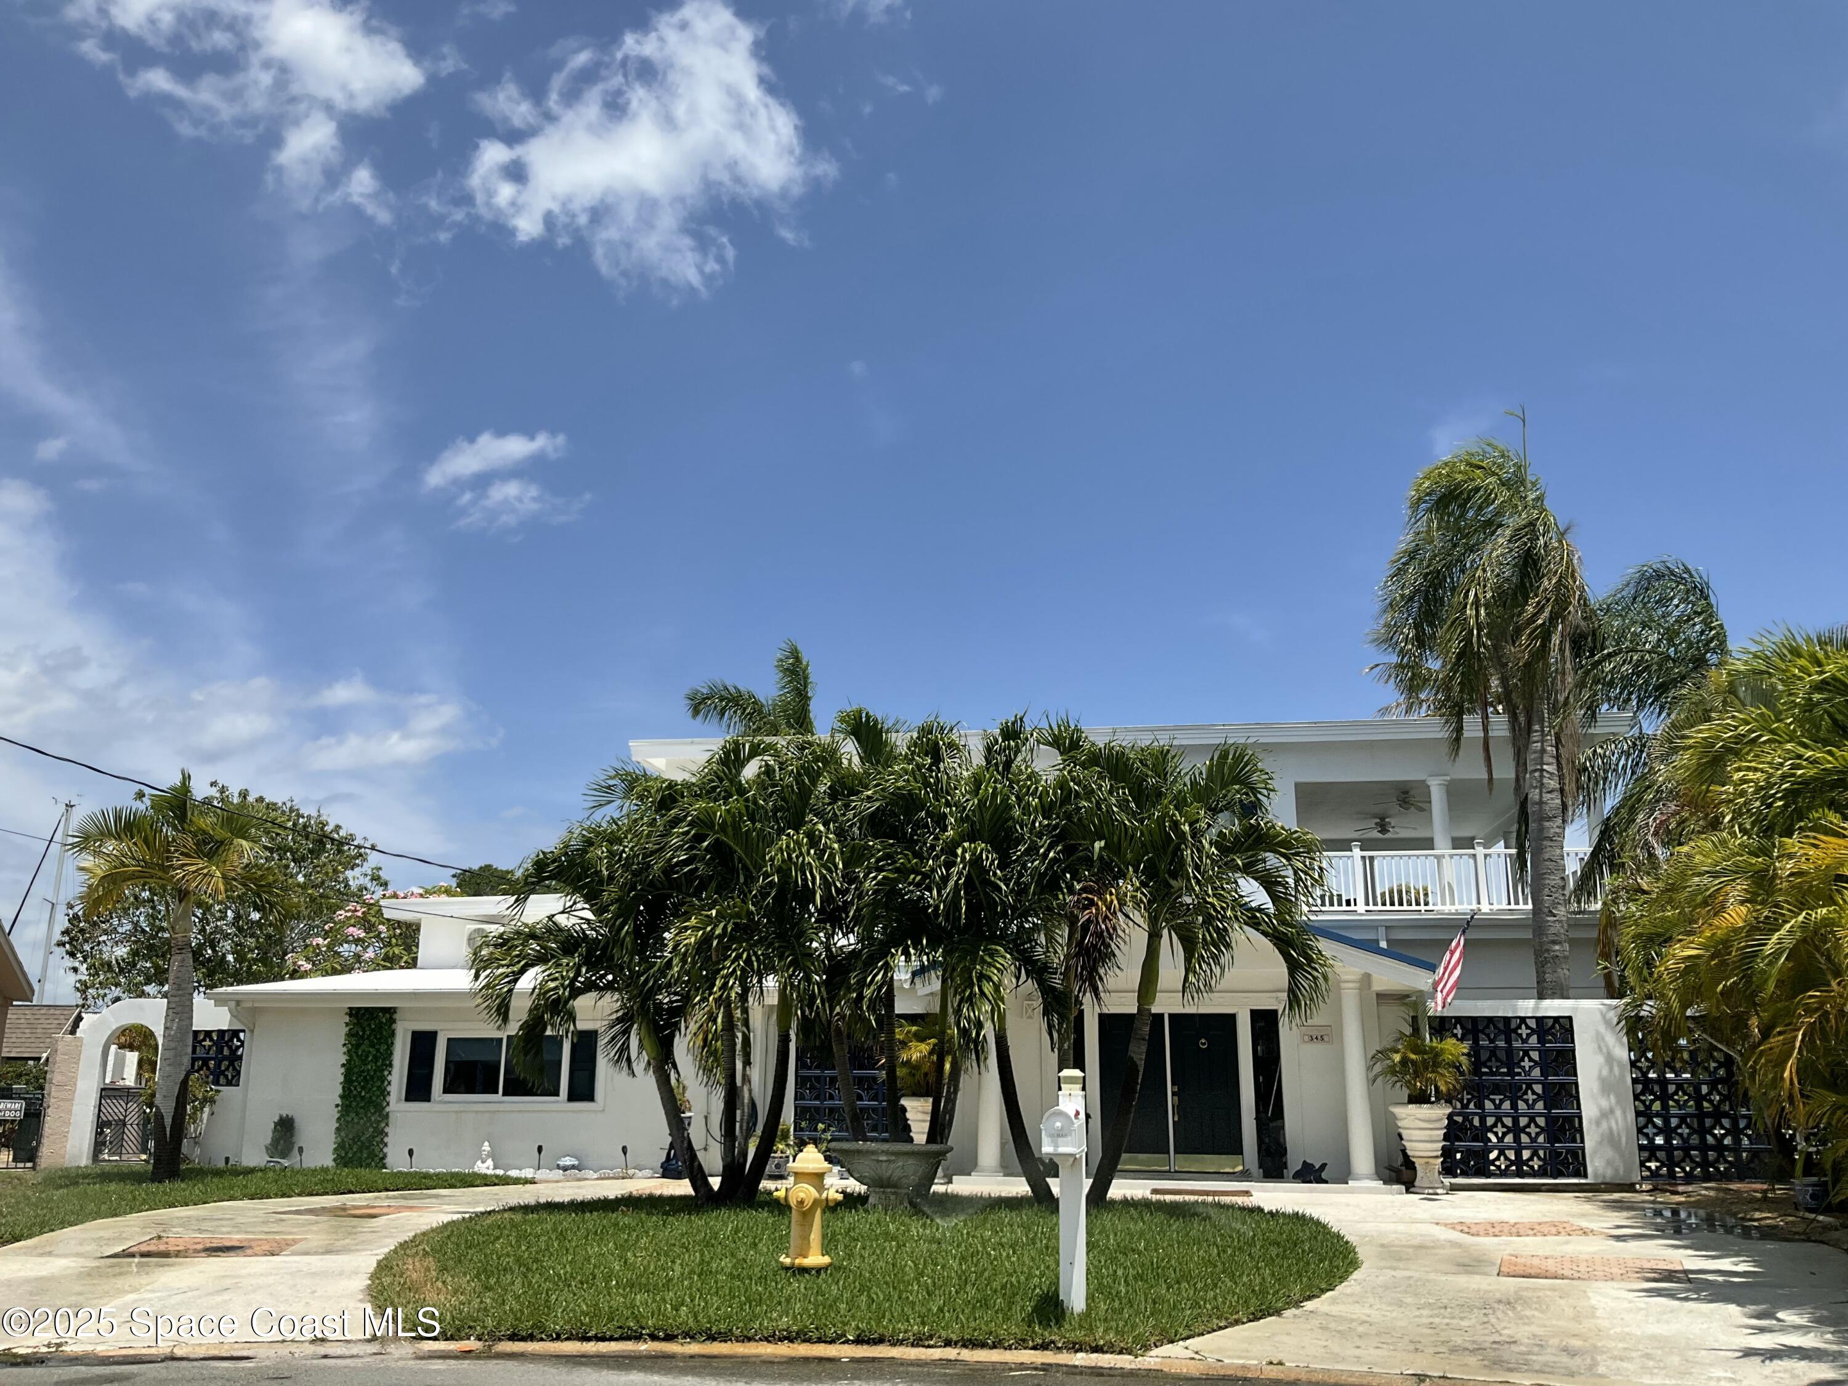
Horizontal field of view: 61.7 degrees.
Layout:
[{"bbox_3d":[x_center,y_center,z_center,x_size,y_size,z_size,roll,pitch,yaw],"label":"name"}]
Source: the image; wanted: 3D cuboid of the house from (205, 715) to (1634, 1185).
[{"bbox_3d":[0.138,4.484,25.805,21.000,6.600,11.300,-2,-14,8],"label":"house"}]

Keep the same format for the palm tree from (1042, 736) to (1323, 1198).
[{"bbox_3d":[2.802,2.829,16.230,2.966,4.884,2.669,0,-14,0],"label":"palm tree"}]

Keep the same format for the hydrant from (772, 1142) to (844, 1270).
[{"bbox_3d":[-0.792,3.499,10.581,0.470,0.810,0.380,-2,-15,10],"label":"hydrant"}]

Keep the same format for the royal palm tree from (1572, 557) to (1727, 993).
[{"bbox_3d":[11.080,2.399,23.087,2.886,9.316,2.886,0,-14,0],"label":"royal palm tree"}]

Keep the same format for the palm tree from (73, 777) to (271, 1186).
[{"bbox_3d":[-10.337,3.791,21.125,2.800,5.493,2.800,0,-14,0],"label":"palm tree"}]

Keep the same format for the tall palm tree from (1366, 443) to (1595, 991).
[{"bbox_3d":[8.196,1.328,22.198,3.435,10.924,3.435,0,-14,0],"label":"tall palm tree"}]

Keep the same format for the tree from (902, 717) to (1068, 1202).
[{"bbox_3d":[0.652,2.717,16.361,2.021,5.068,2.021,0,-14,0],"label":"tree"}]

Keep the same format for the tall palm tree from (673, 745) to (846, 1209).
[{"bbox_3d":[-1.776,2.808,16.440,2.207,4.860,2.207,0,-14,0],"label":"tall palm tree"}]

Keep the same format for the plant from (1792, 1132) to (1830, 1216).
[{"bbox_3d":[9.447,5.091,16.428,0.419,0.850,0.419,0,-14,0],"label":"plant"}]

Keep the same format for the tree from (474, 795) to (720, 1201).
[{"bbox_3d":[-3.465,3.130,16.250,2.598,4.183,2.468,0,-14,0],"label":"tree"}]

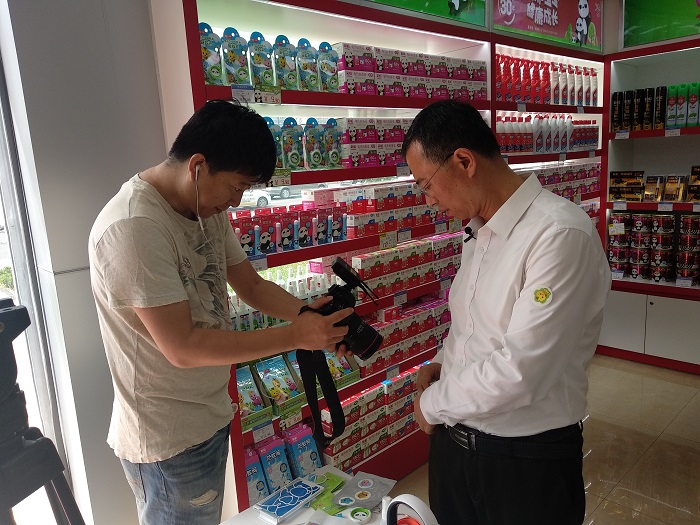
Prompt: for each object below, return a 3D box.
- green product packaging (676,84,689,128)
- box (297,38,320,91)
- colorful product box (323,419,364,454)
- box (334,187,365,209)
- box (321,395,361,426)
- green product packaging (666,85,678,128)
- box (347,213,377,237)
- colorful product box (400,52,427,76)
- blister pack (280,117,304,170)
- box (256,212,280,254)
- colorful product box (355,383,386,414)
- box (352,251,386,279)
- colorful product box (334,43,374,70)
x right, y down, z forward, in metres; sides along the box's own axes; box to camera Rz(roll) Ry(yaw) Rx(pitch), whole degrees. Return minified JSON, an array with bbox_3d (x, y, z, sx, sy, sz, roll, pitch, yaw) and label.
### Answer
[{"bbox_3d":[2.241,-1.057,3.547,0.065,0.277,0.065,-12,14,-40],"label":"green product packaging"},{"bbox_3d":[-0.172,-0.772,2.069,0.110,0.198,0.030,-12,14,-40],"label":"box"},{"bbox_3d":[-0.040,0.798,2.437,0.170,0.105,0.072,-13,14,-40],"label":"colorful product box"},{"bbox_3d":[-0.006,-0.274,2.388,0.125,0.106,0.058,-13,14,-40],"label":"box"},{"bbox_3d":[-0.039,0.696,2.411,0.174,0.102,0.066,-12,14,-40],"label":"box"},{"bbox_3d":[2.165,-1.052,3.537,0.054,0.272,0.054,-14,15,-43],"label":"green product packaging"},{"bbox_3d":[0.054,-0.166,2.372,0.128,0.099,0.056,-12,14,-40],"label":"box"},{"bbox_3d":[0.266,-0.929,2.476,0.171,0.100,0.077,-13,14,-40],"label":"colorful product box"},{"bbox_3d":[-0.220,-0.462,2.069,0.102,0.209,0.032,-13,14,-41],"label":"blister pack"},{"bbox_3d":[-0.312,-0.106,2.033,0.094,0.143,0.030,-12,14,-40],"label":"box"},{"bbox_3d":[0.088,0.659,2.520,0.166,0.103,0.066,-12,14,-40],"label":"colorful product box"},{"bbox_3d":[0.080,0.018,2.427,0.124,0.104,0.062,-13,14,-40],"label":"box"},{"bbox_3d":[0.020,-0.868,2.254,0.175,0.104,0.068,-12,14,-40],"label":"colorful product box"}]

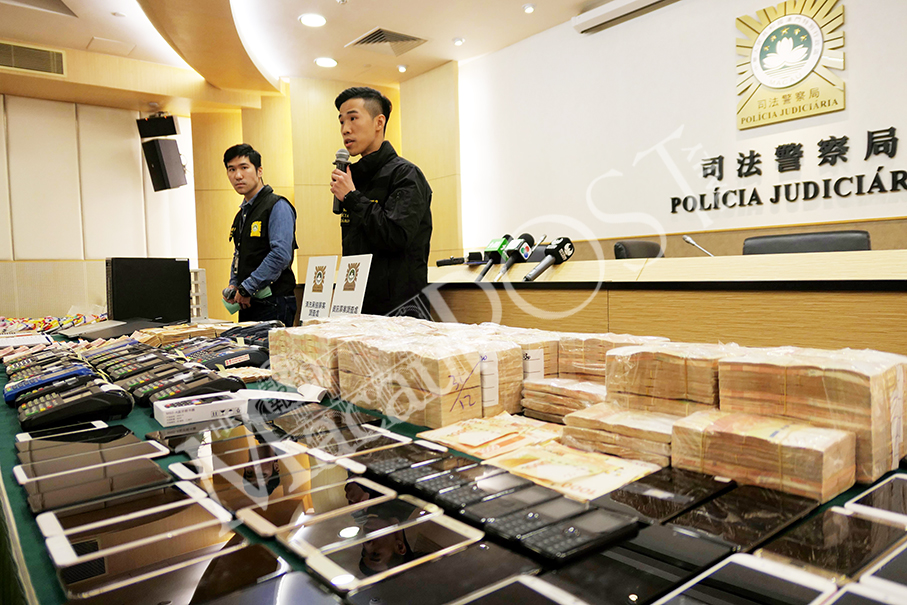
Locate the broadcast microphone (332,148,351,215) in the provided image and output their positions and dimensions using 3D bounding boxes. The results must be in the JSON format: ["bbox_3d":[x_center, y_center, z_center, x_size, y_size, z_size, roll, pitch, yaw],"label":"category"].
[{"bbox_3d":[-0.413,-0.443,2.220,0.062,0.250,0.062,3,-6,0],"label":"broadcast microphone"}]

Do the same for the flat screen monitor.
[{"bbox_3d":[-1.646,-0.048,3.287,0.095,0.370,0.395,0,3,41],"label":"flat screen monitor"}]

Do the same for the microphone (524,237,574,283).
[{"bbox_3d":[0.414,-0.177,2.617,0.300,0.066,0.066,-38,25,-27],"label":"microphone"}]

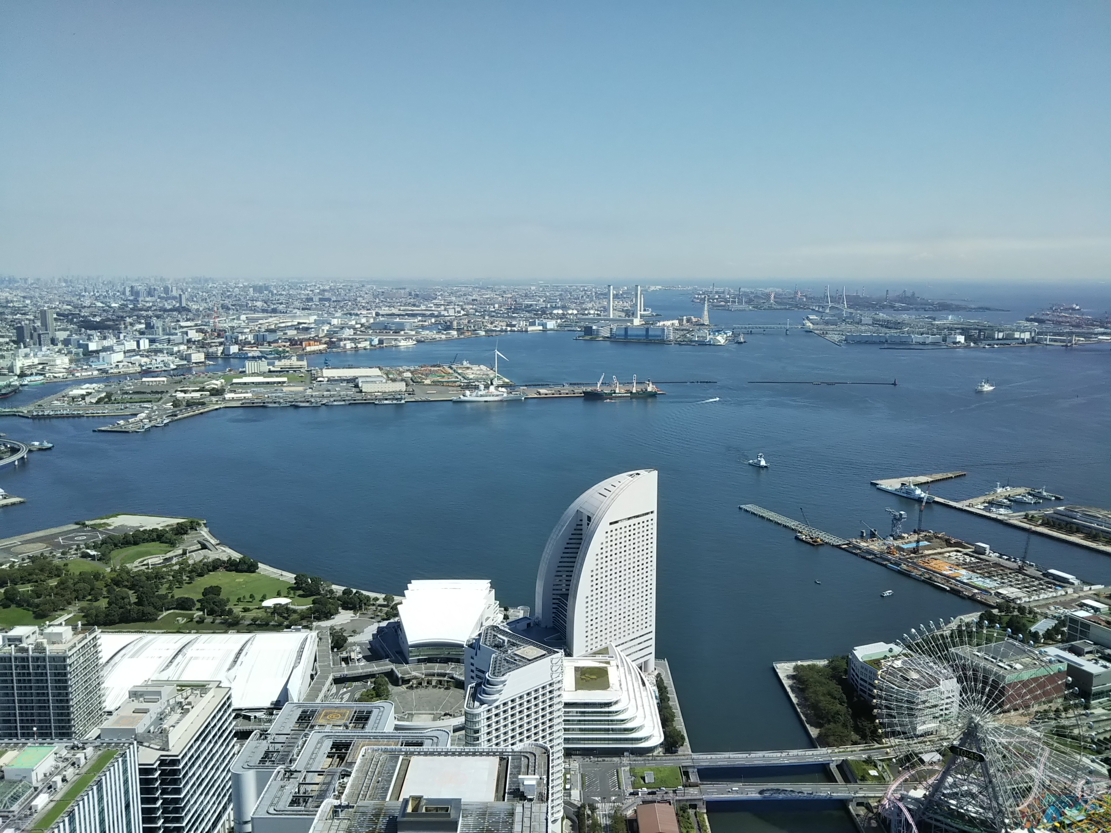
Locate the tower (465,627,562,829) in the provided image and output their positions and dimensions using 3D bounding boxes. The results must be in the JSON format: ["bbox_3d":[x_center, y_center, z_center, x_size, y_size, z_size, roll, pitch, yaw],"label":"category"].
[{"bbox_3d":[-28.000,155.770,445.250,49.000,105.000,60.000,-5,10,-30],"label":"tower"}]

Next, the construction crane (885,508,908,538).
[{"bbox_3d":[354.000,111.220,1004.870,11.000,28.000,32.000,-2,9,-13],"label":"construction crane"}]

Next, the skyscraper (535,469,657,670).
[{"bbox_3d":[30.500,108.750,639.400,81.000,140.000,42.000,-6,11,-37],"label":"skyscraper"}]

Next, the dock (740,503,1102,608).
[{"bbox_3d":[346.700,126.680,989.510,127.000,8.000,382.000,-4,9,-23],"label":"dock"}]

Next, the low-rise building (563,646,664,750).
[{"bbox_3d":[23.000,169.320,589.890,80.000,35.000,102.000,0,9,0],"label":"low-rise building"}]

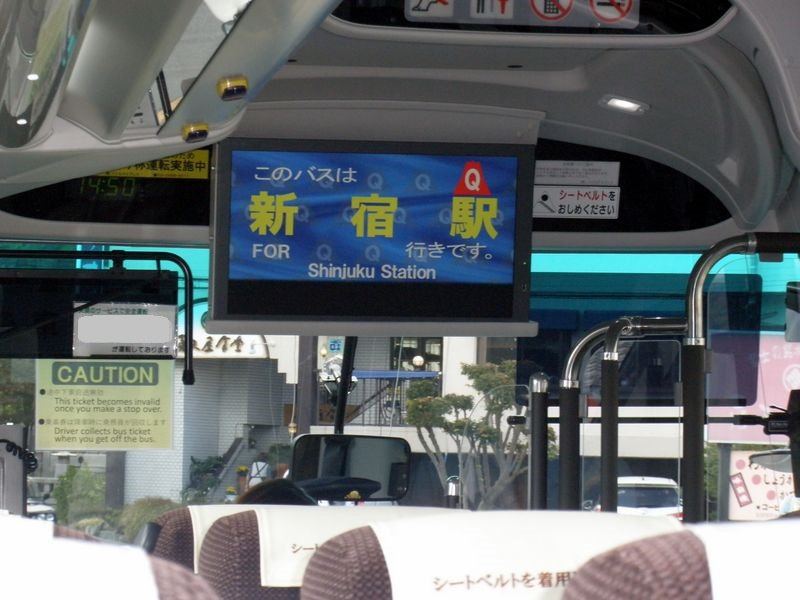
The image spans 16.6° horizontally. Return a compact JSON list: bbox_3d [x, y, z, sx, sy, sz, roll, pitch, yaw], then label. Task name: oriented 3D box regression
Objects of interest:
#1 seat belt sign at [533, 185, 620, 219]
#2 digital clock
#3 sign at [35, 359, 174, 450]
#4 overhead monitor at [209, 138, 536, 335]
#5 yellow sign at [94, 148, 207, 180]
[{"bbox_3d":[0.346,-0.193,5.450,0.180,0.061,0.010,1,14,-10],"label":"seat belt sign"},{"bbox_3d":[-0.565,-0.218,5.330,0.114,0.037,0.020,1,14,-10],"label":"digital clock"},{"bbox_3d":[-0.612,0.211,5.700,0.283,0.199,0.008,1,-2,-10],"label":"sign"},{"bbox_3d":[-0.050,-0.116,4.920,0.564,0.323,0.070,1,8,-10],"label":"overhead monitor"},{"bbox_3d":[-0.484,-0.265,5.350,0.225,0.053,0.008,1,14,-10],"label":"yellow sign"}]

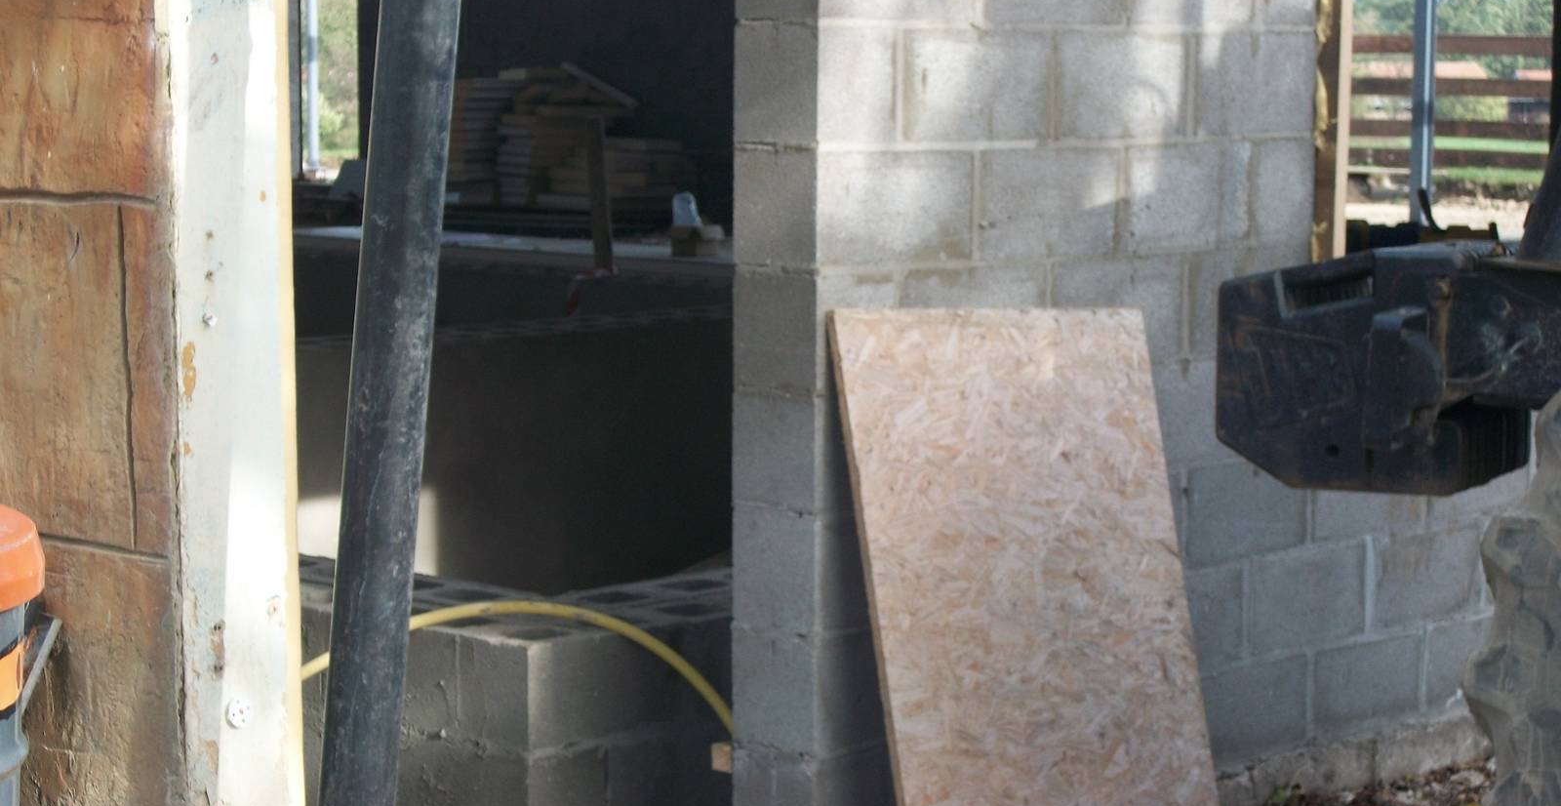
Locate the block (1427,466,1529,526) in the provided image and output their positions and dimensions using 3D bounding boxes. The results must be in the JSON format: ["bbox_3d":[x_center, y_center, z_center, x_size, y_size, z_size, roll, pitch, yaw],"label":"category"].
[{"bbox_3d":[1.537,0.145,8.085,0.215,0.215,0.440,6,9,43],"label":"block"}]

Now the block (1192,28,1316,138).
[{"bbox_3d":[0.923,-0.678,7.336,0.215,0.215,0.440,6,8,43],"label":"block"}]

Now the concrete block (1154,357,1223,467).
[{"bbox_3d":[0.763,0.009,7.246,0.215,0.215,0.440,6,8,43],"label":"concrete block"}]

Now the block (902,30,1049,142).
[{"bbox_3d":[0.301,-0.618,6.734,0.215,0.215,0.440,6,8,44],"label":"block"}]

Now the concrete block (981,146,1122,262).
[{"bbox_3d":[0.455,-0.406,6.875,0.215,0.215,0.440,6,8,43],"label":"concrete block"}]

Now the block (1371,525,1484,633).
[{"bbox_3d":[1.387,0.391,7.979,0.215,0.215,0.440,6,8,44],"label":"block"}]

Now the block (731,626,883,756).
[{"bbox_3d":[0.140,0.519,6.688,0.215,0.215,0.440,6,8,44],"label":"block"}]

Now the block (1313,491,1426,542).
[{"bbox_3d":[1.232,0.184,7.795,0.215,0.215,0.440,6,8,44],"label":"block"}]

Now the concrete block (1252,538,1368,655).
[{"bbox_3d":[1.071,0.419,7.624,0.215,0.215,0.440,6,9,43],"label":"concrete block"}]

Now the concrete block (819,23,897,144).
[{"bbox_3d":[0.067,-0.590,6.449,0.215,0.215,0.215,6,9,43],"label":"concrete block"}]

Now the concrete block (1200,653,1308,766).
[{"bbox_3d":[0.914,0.659,7.486,0.215,0.215,0.440,6,9,43],"label":"concrete block"}]

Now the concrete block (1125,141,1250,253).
[{"bbox_3d":[0.764,-0.442,7.202,0.215,0.215,0.440,6,9,43],"label":"concrete block"}]

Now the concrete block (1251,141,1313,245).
[{"bbox_3d":[1.001,-0.463,7.483,0.215,0.215,0.213,6,8,44],"label":"concrete block"}]

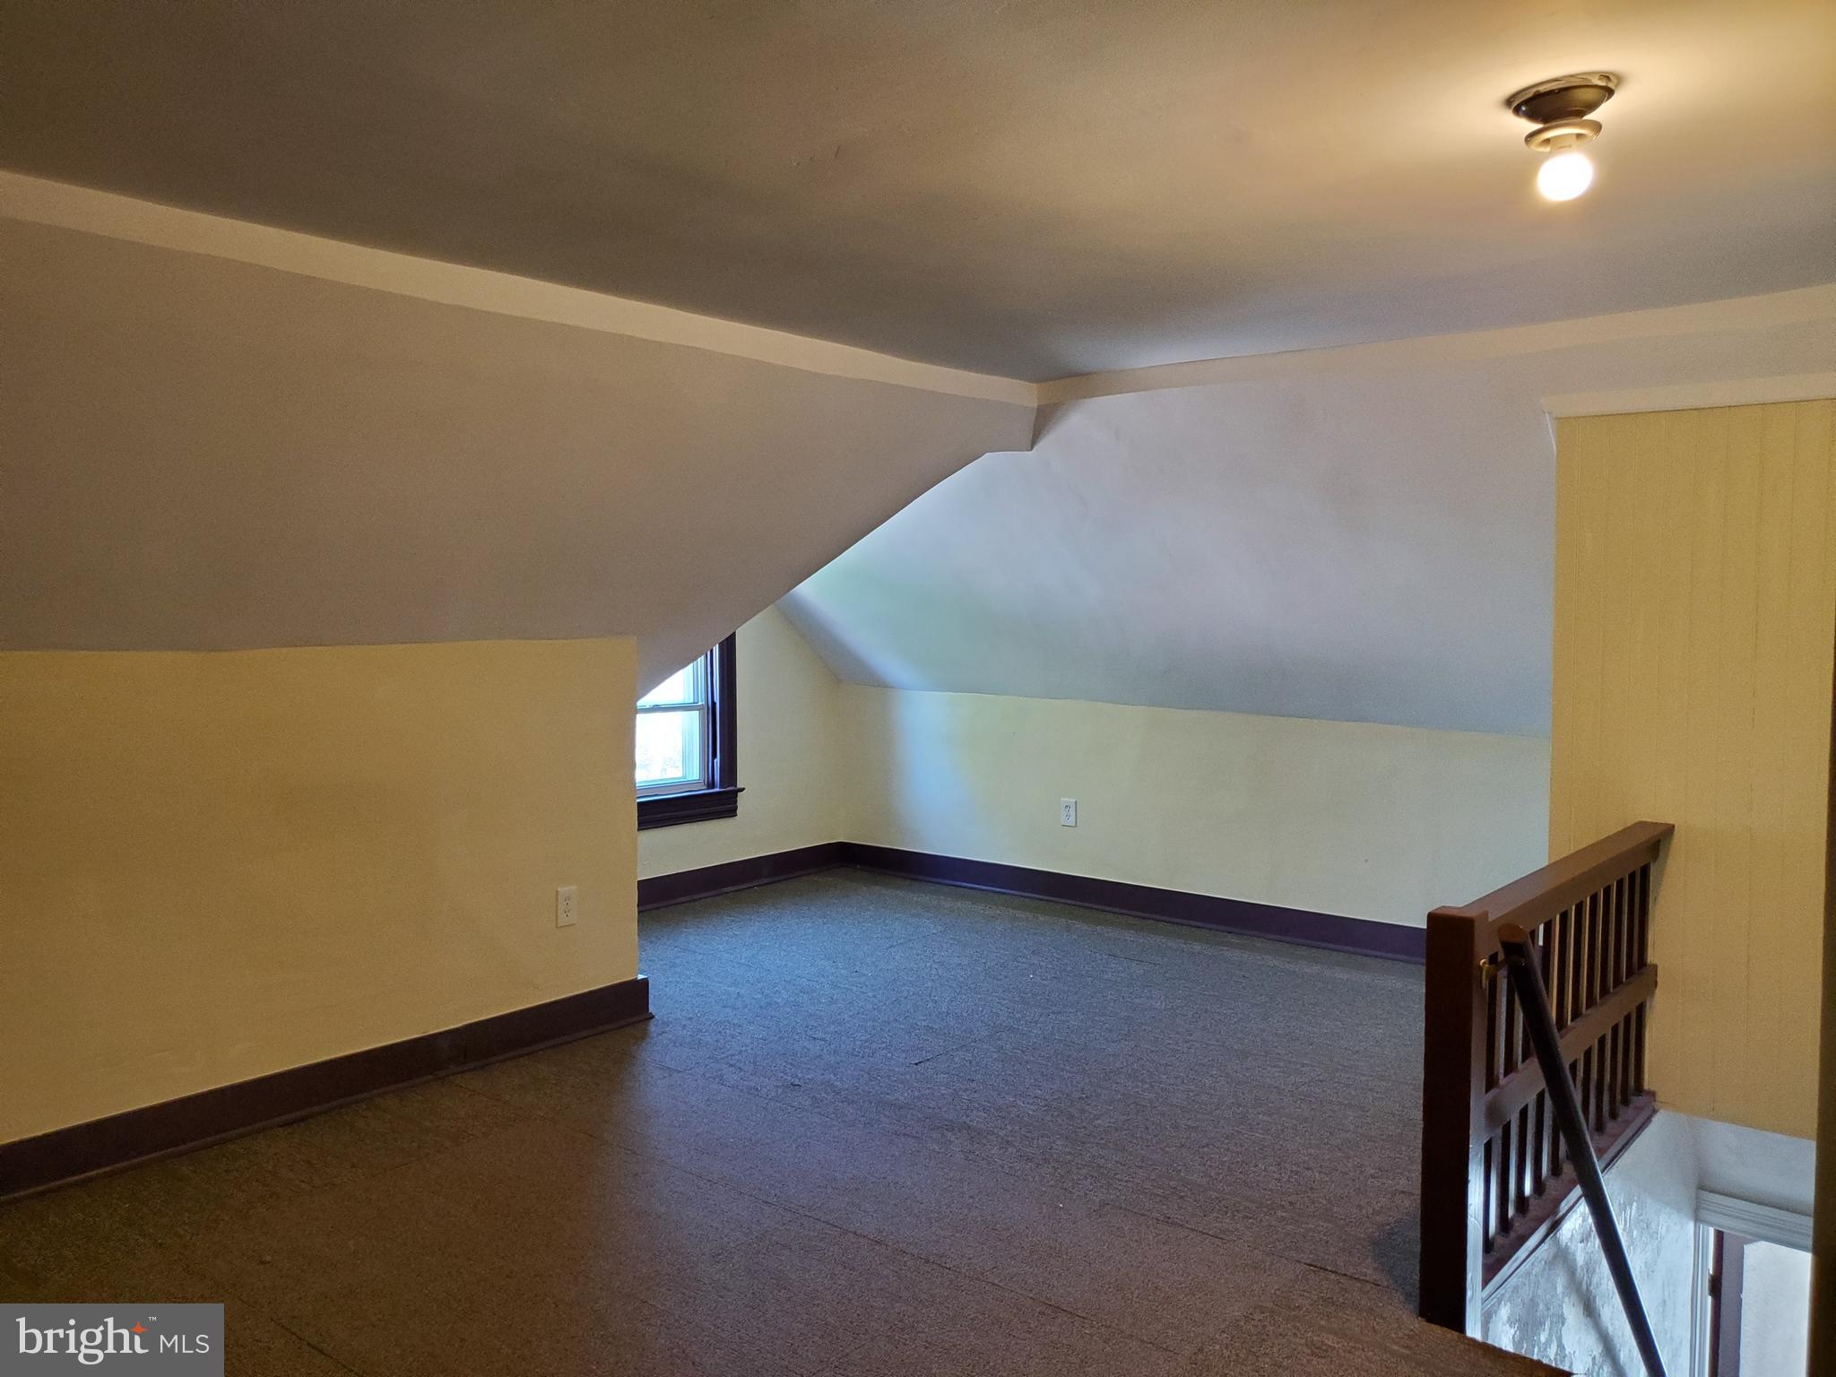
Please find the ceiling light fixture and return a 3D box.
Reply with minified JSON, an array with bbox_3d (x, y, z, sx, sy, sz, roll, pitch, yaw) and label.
[{"bbox_3d":[0.871,-0.735,1.868,0.138,0.142,0.138,3,5,41],"label":"ceiling light fixture"}]

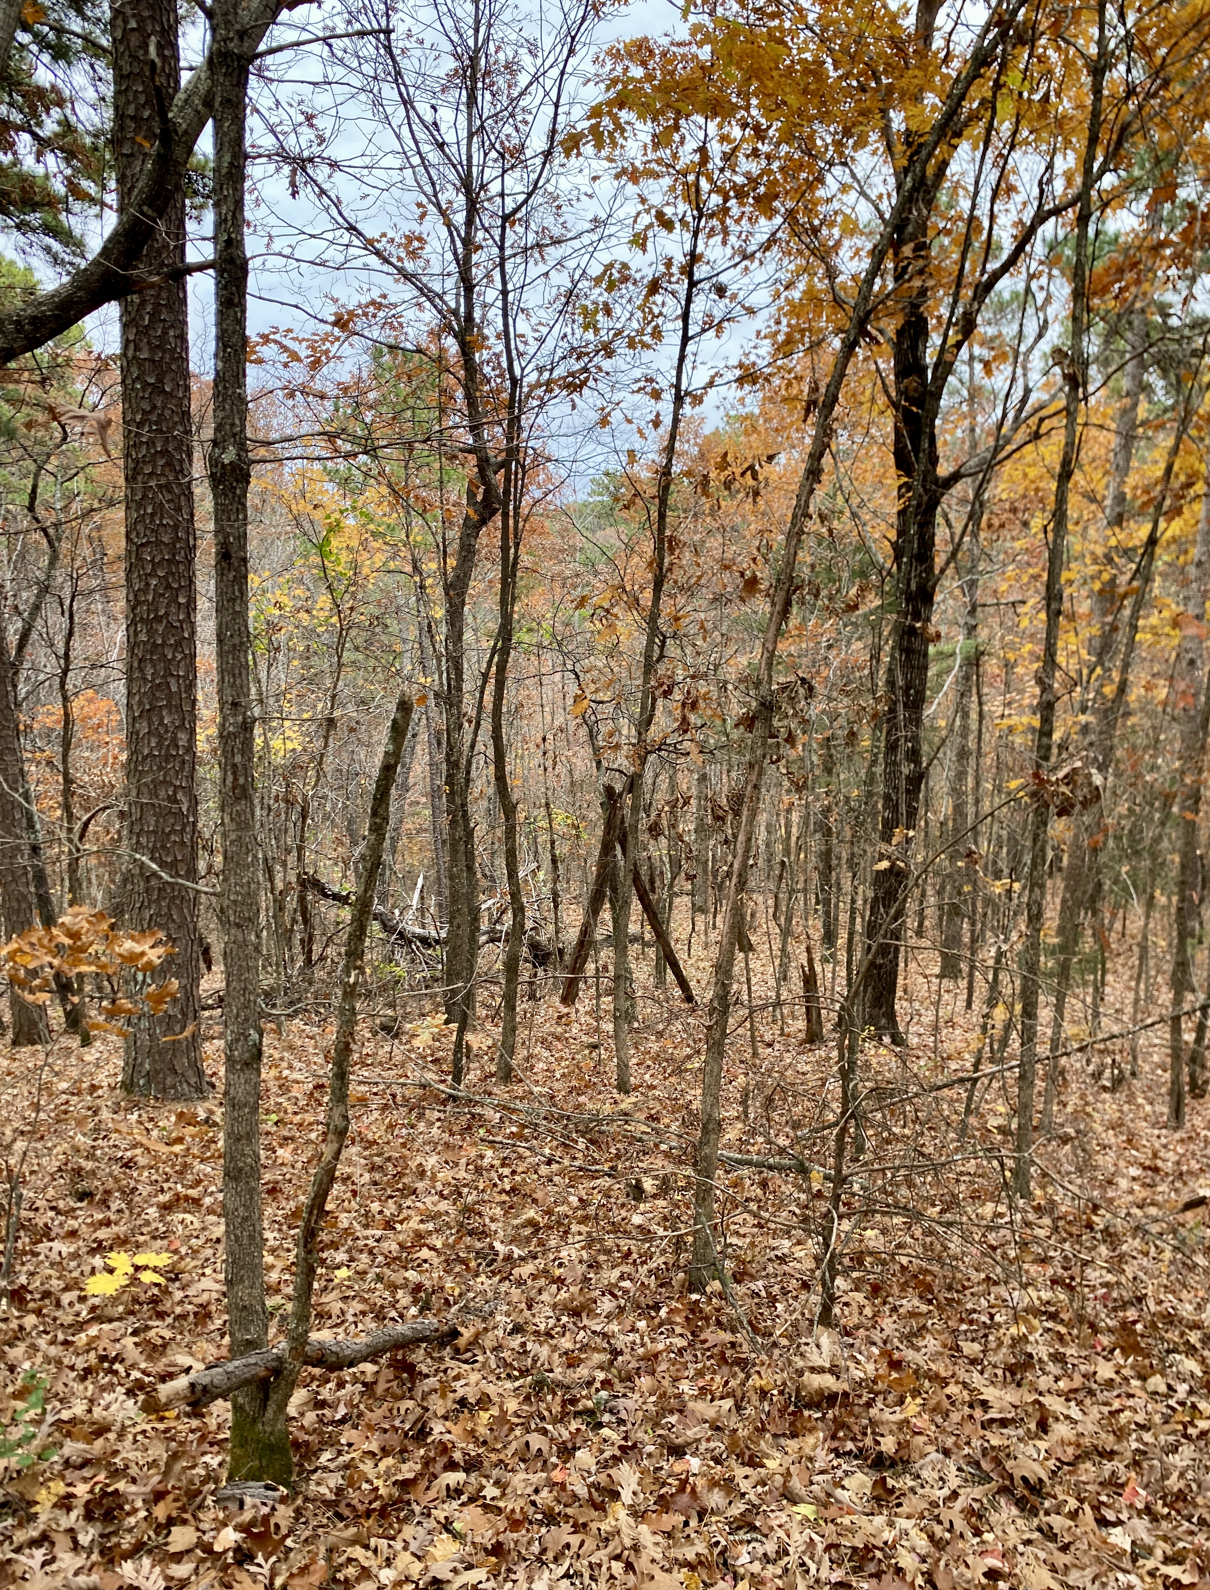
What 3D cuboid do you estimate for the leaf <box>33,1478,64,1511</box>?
[{"bbox_3d":[-1.086,1.368,2.364,0.053,0.020,0.086,6,11,13],"label":"leaf"}]

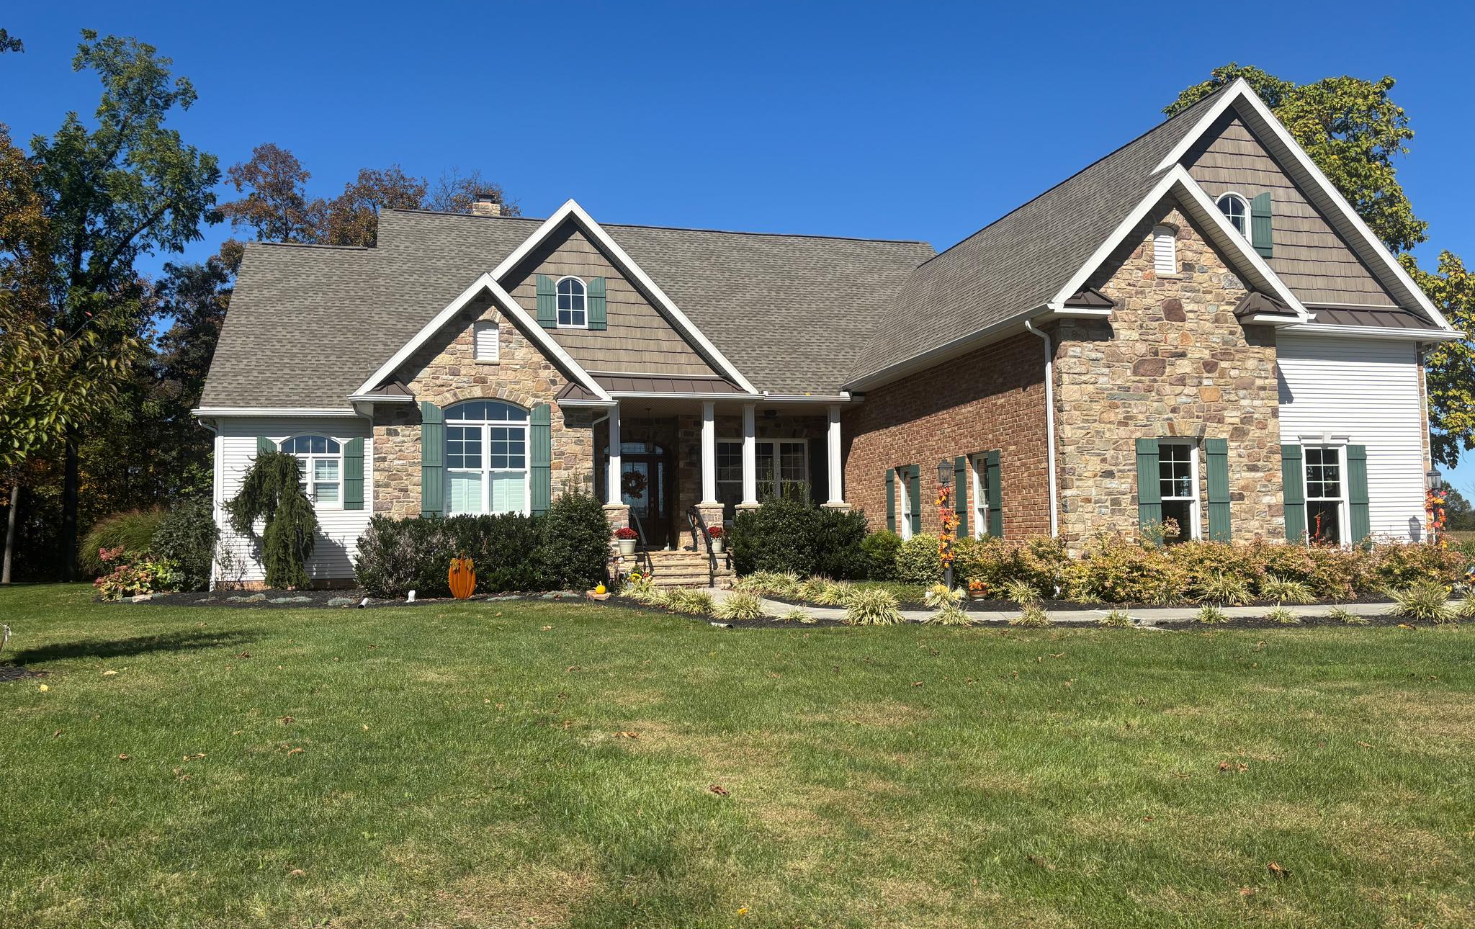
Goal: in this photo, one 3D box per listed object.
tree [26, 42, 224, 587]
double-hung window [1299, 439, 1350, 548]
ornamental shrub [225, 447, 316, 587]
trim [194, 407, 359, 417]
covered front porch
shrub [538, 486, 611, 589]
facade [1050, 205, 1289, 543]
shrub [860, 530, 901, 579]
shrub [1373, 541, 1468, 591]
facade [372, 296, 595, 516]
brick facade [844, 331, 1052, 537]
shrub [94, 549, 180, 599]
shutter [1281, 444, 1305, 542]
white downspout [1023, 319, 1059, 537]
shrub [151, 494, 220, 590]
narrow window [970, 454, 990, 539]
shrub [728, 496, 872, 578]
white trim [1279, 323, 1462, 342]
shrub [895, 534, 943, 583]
[{"bbox_3d":[-19.203,-4.925,35.717,6.000,17.350,6.000,0,-4,-15],"label":"tree"},{"bbox_3d":[9.462,0.581,17.854,0.880,1.770,0.120,0,-4,-15],"label":"double-hung window"},{"bbox_3d":[-8.796,1.058,20.919,1.600,2.650,1.350,0,-4,-15],"label":"ornamental shrub"},{"bbox_3d":[-8.908,-1.000,21.566,3.000,0.150,0.130,0,-4,-15],"label":"trim"},{"bbox_3d":[-0.434,0.257,22.793,5.350,3.850,2.873,0,-4,-15],"label":"covered front porch"},{"bbox_3d":[-2.930,1.278,19.620,1.220,1.800,1.250,0,-4,-15],"label":"shrub"},{"bbox_3d":[6.171,-1.058,15.964,3.680,5.610,0.350,0,-4,-15],"label":"facade"},{"bbox_3d":[2.502,1.597,19.442,0.800,0.850,0.850,-1,-4,0],"label":"shrub"},{"bbox_3d":[10.408,1.572,16.889,1.250,0.800,1.050,0,-4,-15],"label":"shrub"},{"bbox_3d":[-4.643,-0.426,20.454,3.950,5.330,0.350,0,-4,-15],"label":"facade"},{"bbox_3d":[3.455,0.189,19.343,0.300,3.780,8.365,0,-4,-15],"label":"brick facade"},{"bbox_3d":[-10.338,1.893,19.059,1.300,0.900,1.100,0,-4,-15],"label":"shrub"},{"bbox_3d":[8.745,0.538,17.449,0.390,1.770,0.050,0,-4,-15],"label":"shutter"},{"bbox_3d":[4.255,-0.192,15.565,0.500,3.800,0.120,0,-4,-15],"label":"white downspout"},{"bbox_3d":[-10.430,1.536,21.067,1.200,1.780,1.200,0,-4,-15],"label":"shrub"},{"bbox_3d":[3.903,0.672,17.593,0.140,1.660,0.690,0,-4,-15],"label":"narrow window"},{"bbox_3d":[1.024,1.321,19.742,2.300,1.460,1.500,0,-4,-15],"label":"shrub"},{"bbox_3d":[10.067,-2.087,17.558,3.550,0.150,0.130,0,-4,-15],"label":"white trim"},{"bbox_3d":[2.870,1.510,17.679,0.720,0.780,0.800,0,-4,-15],"label":"shrub"}]

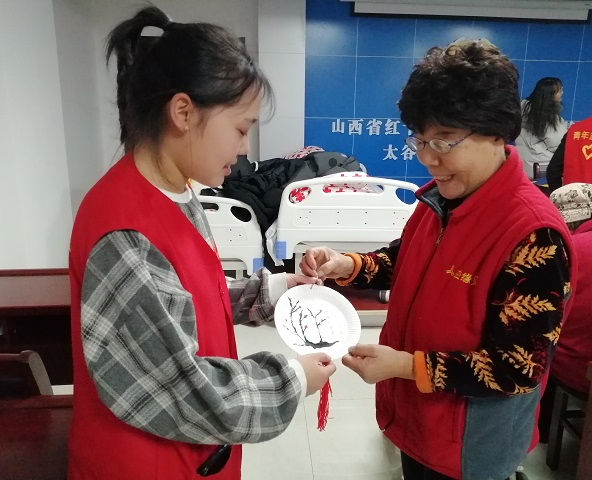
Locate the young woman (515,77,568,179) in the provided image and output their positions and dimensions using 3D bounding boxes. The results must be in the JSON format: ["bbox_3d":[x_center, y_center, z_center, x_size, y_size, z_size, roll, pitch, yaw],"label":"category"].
[{"bbox_3d":[2.133,-0.577,4.217,0.420,1.640,0.480,-1,14,-8],"label":"young woman"}]

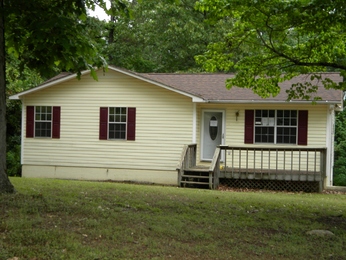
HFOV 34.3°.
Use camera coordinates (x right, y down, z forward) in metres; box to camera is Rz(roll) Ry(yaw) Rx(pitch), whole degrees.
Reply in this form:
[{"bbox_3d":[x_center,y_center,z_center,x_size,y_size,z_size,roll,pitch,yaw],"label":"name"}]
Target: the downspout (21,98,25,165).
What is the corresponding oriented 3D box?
[{"bbox_3d":[-6.277,0.076,23.355,0.111,2.727,0.101,1,0,14],"label":"downspout"}]

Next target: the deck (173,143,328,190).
[{"bbox_3d":[2.891,1.346,19.997,4.919,1.525,3.081,1,0,14],"label":"deck"}]

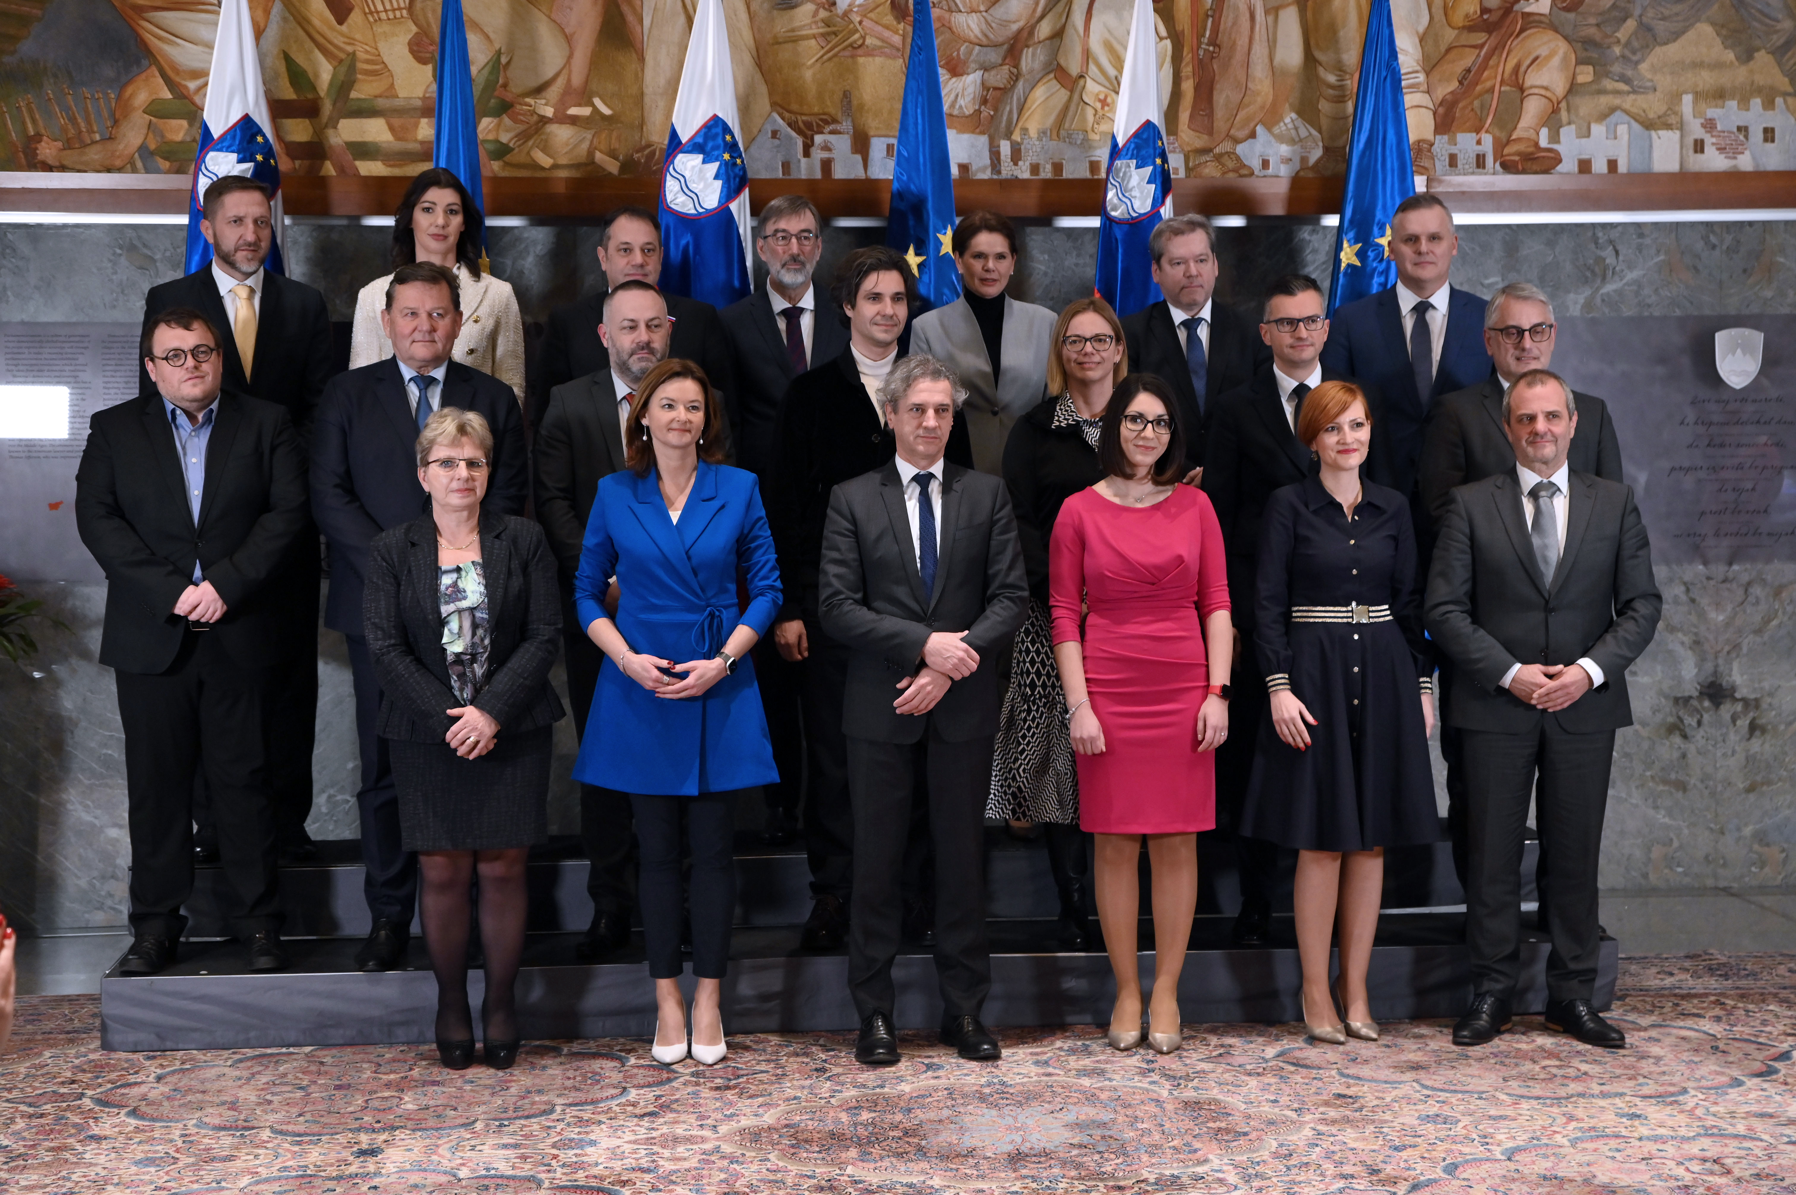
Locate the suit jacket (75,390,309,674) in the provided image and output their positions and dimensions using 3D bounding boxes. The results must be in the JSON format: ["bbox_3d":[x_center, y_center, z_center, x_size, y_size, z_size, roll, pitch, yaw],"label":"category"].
[{"bbox_3d":[-1.869,-0.175,7.930,0.590,0.730,0.400,-1,4,-16],"label":"suit jacket"}]

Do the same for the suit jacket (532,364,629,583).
[{"bbox_3d":[-0.702,-0.265,8.020,0.550,0.720,0.360,-1,3,-6],"label":"suit jacket"}]

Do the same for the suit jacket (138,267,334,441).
[{"bbox_3d":[-1.891,-0.573,8.570,0.560,0.760,0.330,-1,3,-12],"label":"suit jacket"}]

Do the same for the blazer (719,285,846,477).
[{"bbox_3d":[-0.296,-0.533,8.668,0.510,0.740,0.290,-1,3,-14],"label":"blazer"}]

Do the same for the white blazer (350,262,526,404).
[{"bbox_3d":[-1.310,-0.610,8.530,0.480,0.660,0.270,-1,4,-9],"label":"white blazer"}]

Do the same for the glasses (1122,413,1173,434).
[{"bbox_3d":[0.645,-0.447,7.708,0.136,0.046,0.140,8,3,3],"label":"glasses"}]

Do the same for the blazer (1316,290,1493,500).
[{"bbox_3d":[1.518,-0.537,8.780,0.570,0.760,0.330,0,3,4],"label":"blazer"}]

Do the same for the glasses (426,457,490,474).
[{"bbox_3d":[-1.118,-0.335,7.600,0.136,0.041,0.140,-2,4,-20],"label":"glasses"}]

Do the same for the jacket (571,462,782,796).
[{"bbox_3d":[-0.560,0.076,7.560,0.530,0.840,0.360,-1,3,-4],"label":"jacket"}]

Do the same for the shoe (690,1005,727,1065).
[{"bbox_3d":[-0.480,1.107,7.610,0.088,0.120,0.235,-1,3,-5],"label":"shoe"}]

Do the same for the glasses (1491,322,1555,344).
[{"bbox_3d":[1.697,-0.720,8.140,0.145,0.050,0.145,-1,3,-9],"label":"glasses"}]

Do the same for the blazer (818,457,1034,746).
[{"bbox_3d":[0.063,0.009,7.700,0.520,0.710,0.330,-1,4,-7],"label":"blazer"}]

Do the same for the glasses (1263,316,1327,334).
[{"bbox_3d":[1.086,-0.743,8.170,0.142,0.045,0.145,-1,4,-9],"label":"glasses"}]

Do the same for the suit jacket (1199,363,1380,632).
[{"bbox_3d":[1.085,-0.272,8.230,0.490,0.740,0.290,-1,4,-4],"label":"suit jacket"}]

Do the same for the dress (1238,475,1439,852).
[{"bbox_3d":[1.159,0.172,7.870,0.480,0.960,0.360,-1,4,-10],"label":"dress"}]

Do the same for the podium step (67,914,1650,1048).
[{"bbox_3d":[-0.081,1.040,8.171,4.020,0.190,0.500,-1,3,-6],"label":"podium step"}]

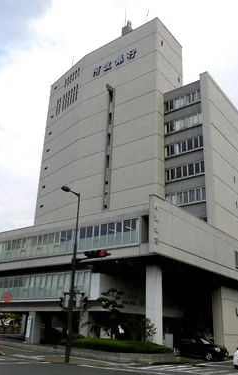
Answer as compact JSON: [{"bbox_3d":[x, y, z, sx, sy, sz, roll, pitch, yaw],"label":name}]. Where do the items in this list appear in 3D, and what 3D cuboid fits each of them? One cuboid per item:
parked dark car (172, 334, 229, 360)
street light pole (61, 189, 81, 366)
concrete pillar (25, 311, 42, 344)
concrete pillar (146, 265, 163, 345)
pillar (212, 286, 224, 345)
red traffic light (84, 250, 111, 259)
[{"bbox_3d":[5.733,11.500,25.830,4.250,1.480,1.700,-17,-28,40],"label":"parked dark car"},{"bbox_3d":[-2.922,4.433,19.797,0.350,9.476,1.700,-14,-26,35],"label":"street light pole"},{"bbox_3d":[-7.548,12.584,32.370,0.850,2.734,0.800,-14,-26,35],"label":"concrete pillar"},{"bbox_3d":[2.730,9.491,28.300,1.050,6.400,0.950,-14,-26,35],"label":"concrete pillar"},{"bbox_3d":[9.842,12.915,35.225,0.980,6.189,0.950,-14,-26,35],"label":"pillar"},{"bbox_3d":[-1.189,3.631,19.623,1.250,0.400,0.420,-14,-26,35],"label":"red traffic light"}]

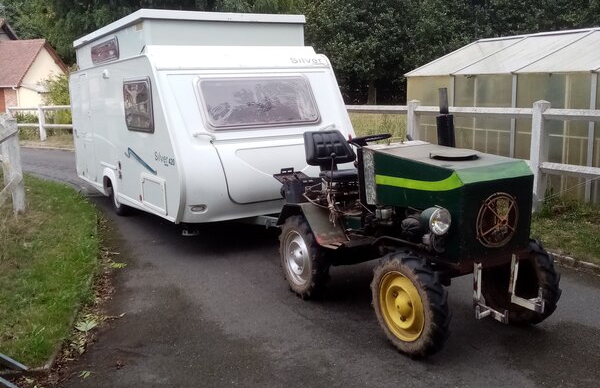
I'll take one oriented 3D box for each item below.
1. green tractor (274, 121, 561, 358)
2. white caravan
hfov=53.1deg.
[{"bbox_3d":[0.653,0.087,4.205,1.060,1.400,2.220,-6,11,-29],"label":"green tractor"},{"bbox_3d":[-1.346,-0.905,7.643,2.000,2.368,4.780,-8,11,-30],"label":"white caravan"}]

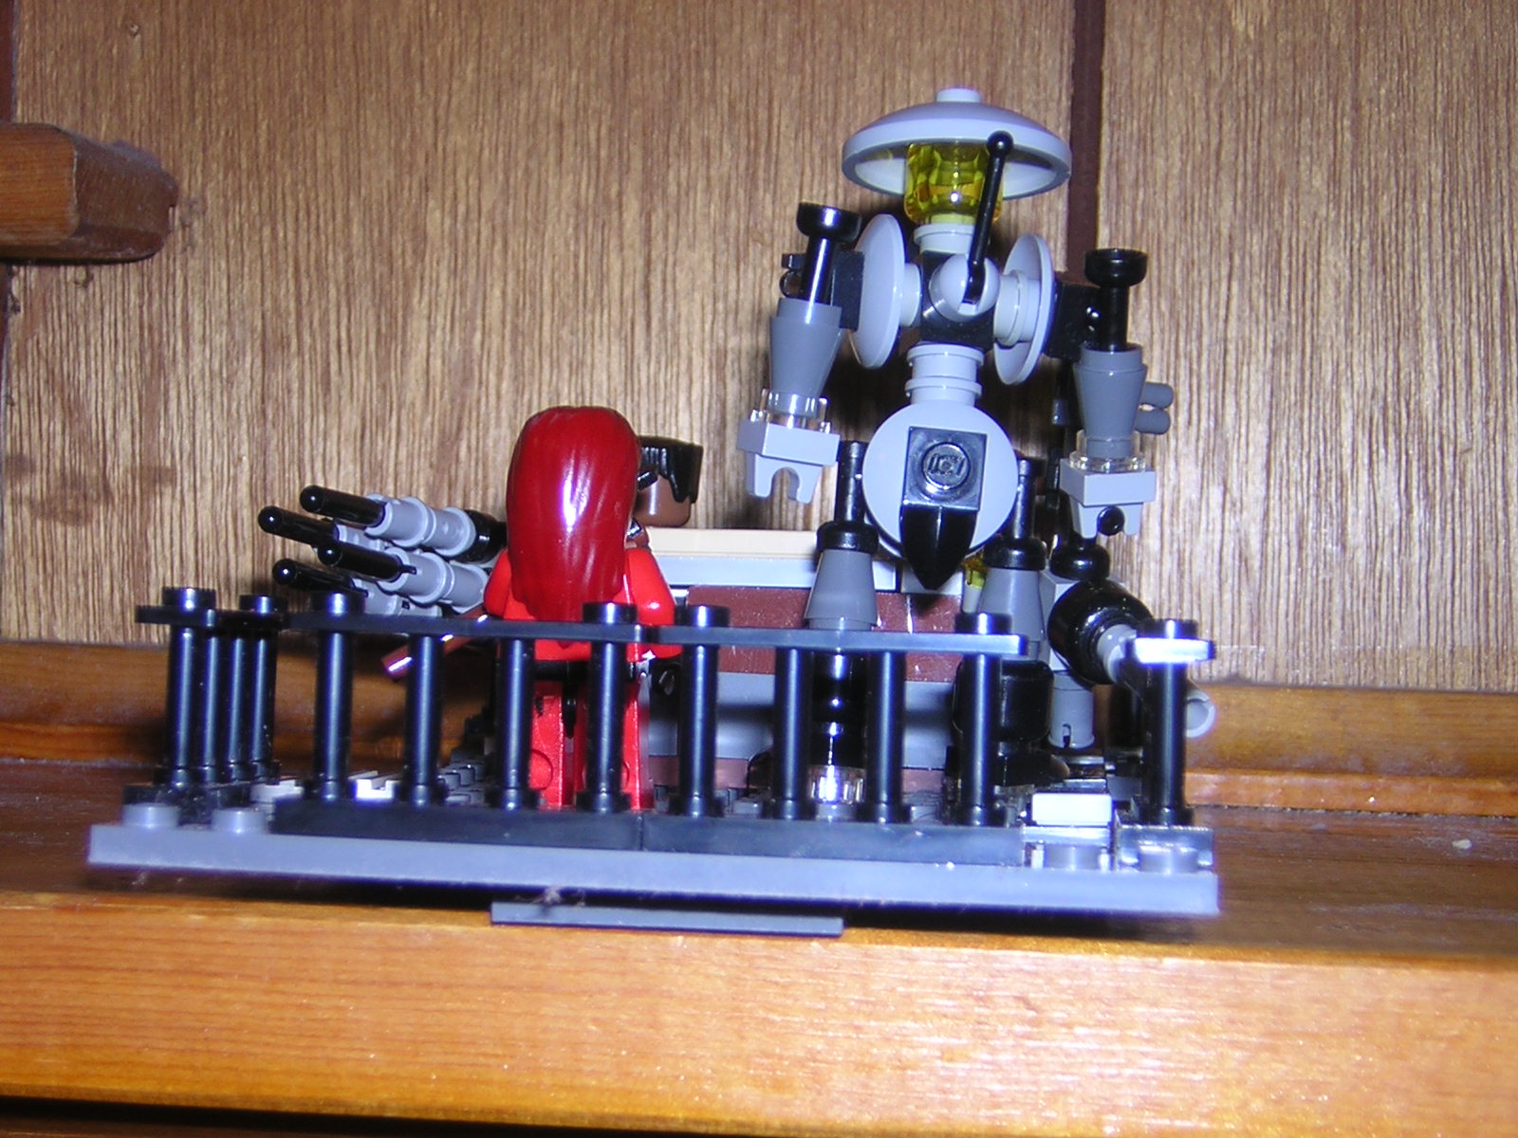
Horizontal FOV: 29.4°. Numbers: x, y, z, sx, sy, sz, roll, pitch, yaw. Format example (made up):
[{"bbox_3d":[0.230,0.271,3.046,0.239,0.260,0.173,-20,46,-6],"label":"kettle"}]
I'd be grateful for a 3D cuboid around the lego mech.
[{"bbox_3d":[0.021,-0.012,0.303,0.046,0.077,0.028,2,-2,-13],"label":"lego mech"}]

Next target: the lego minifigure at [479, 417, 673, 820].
[{"bbox_3d":[-0.018,0.004,0.303,0.022,0.042,0.015,2,-2,7],"label":"lego minifigure"}]

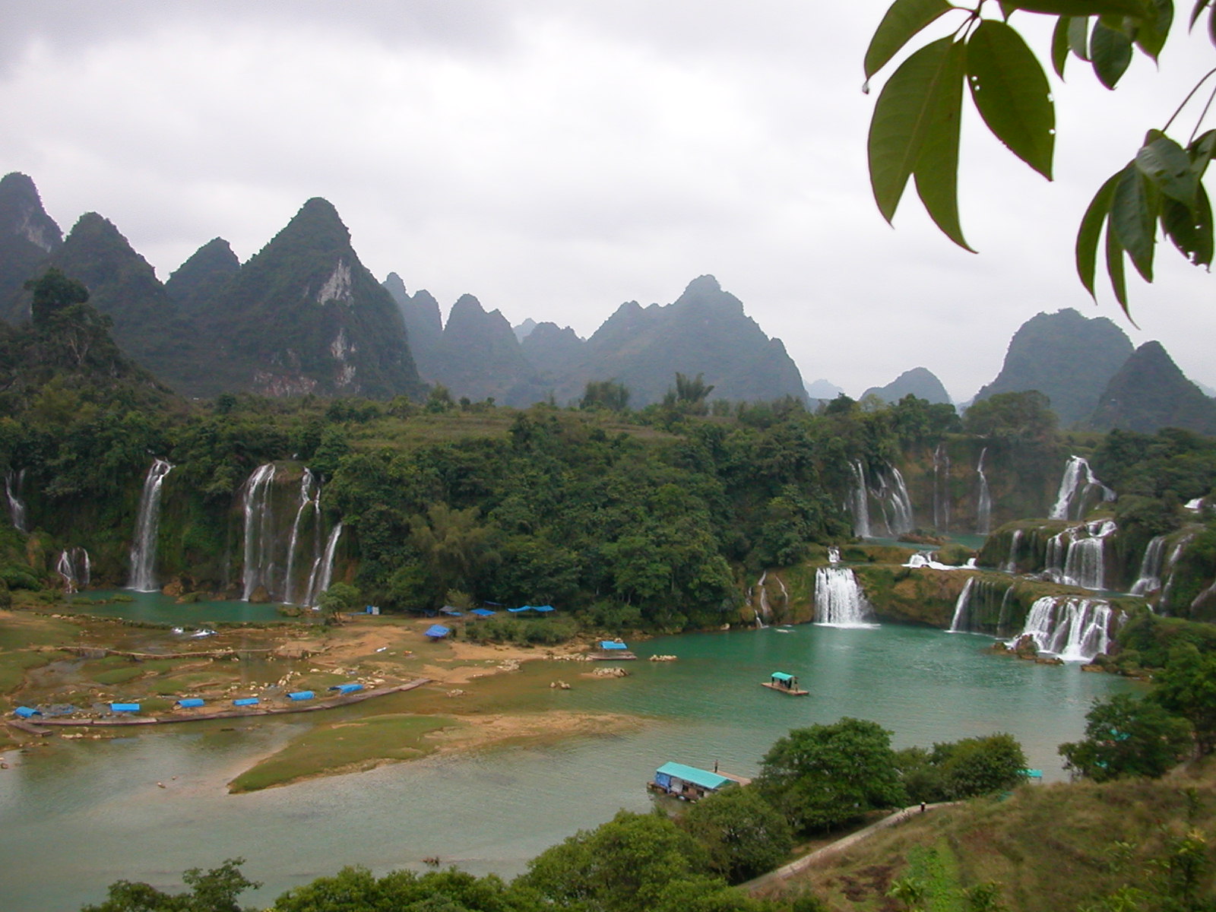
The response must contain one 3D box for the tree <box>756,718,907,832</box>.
[{"bbox_3d":[20.655,29.425,120.000,13.400,10.000,12.200,0,2,0],"label":"tree"}]

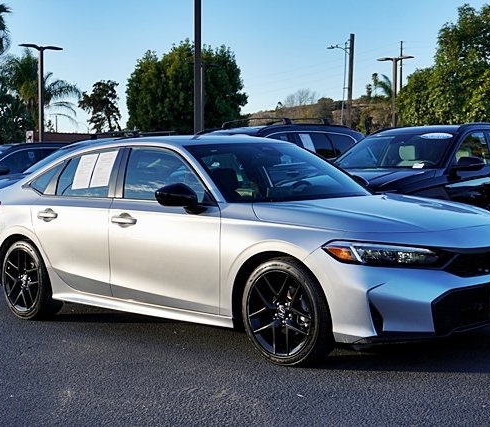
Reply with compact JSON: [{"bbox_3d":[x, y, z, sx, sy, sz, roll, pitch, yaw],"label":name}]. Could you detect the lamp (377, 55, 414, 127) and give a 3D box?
[{"bbox_3d":[6.231,-3.315,36.102,1.750,6.390,0.400,1,2,28],"label":"lamp"}]

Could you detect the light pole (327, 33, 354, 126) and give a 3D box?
[{"bbox_3d":[6.081,-6.017,55.169,1.750,10.570,0.450,0,2,-6],"label":"light pole"}]

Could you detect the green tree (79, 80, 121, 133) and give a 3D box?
[{"bbox_3d":[-8.292,-4.247,50.000,2.500,6.771,2.500,-1,2,0],"label":"green tree"}]

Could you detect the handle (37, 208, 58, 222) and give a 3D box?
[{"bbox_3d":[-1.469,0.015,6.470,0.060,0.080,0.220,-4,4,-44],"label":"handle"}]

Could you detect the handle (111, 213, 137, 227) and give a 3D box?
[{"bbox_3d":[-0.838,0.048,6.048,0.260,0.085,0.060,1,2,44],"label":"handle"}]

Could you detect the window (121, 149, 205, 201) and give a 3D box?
[{"bbox_3d":[-0.504,-0.267,5.723,0.930,0.400,0.050,1,-21,46],"label":"window"}]

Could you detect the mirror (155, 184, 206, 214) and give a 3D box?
[{"bbox_3d":[-0.388,-0.088,5.301,0.220,0.190,0.200,-4,4,-44],"label":"mirror"}]

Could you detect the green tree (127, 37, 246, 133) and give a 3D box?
[{"bbox_3d":[-3.472,-5.522,52.158,7.300,9.850,7.000,0,2,0],"label":"green tree"}]

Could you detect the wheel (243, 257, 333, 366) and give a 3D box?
[{"bbox_3d":[0.264,0.551,4.909,0.235,0.640,0.640,-4,4,-44],"label":"wheel"}]

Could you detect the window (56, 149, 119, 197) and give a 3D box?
[{"bbox_3d":[-1.177,-0.308,6.597,0.660,0.400,0.070,1,-25,44],"label":"window"}]

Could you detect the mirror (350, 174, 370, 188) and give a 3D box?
[{"bbox_3d":[0.943,-0.187,6.604,0.220,0.190,0.200,-4,4,-44],"label":"mirror"}]

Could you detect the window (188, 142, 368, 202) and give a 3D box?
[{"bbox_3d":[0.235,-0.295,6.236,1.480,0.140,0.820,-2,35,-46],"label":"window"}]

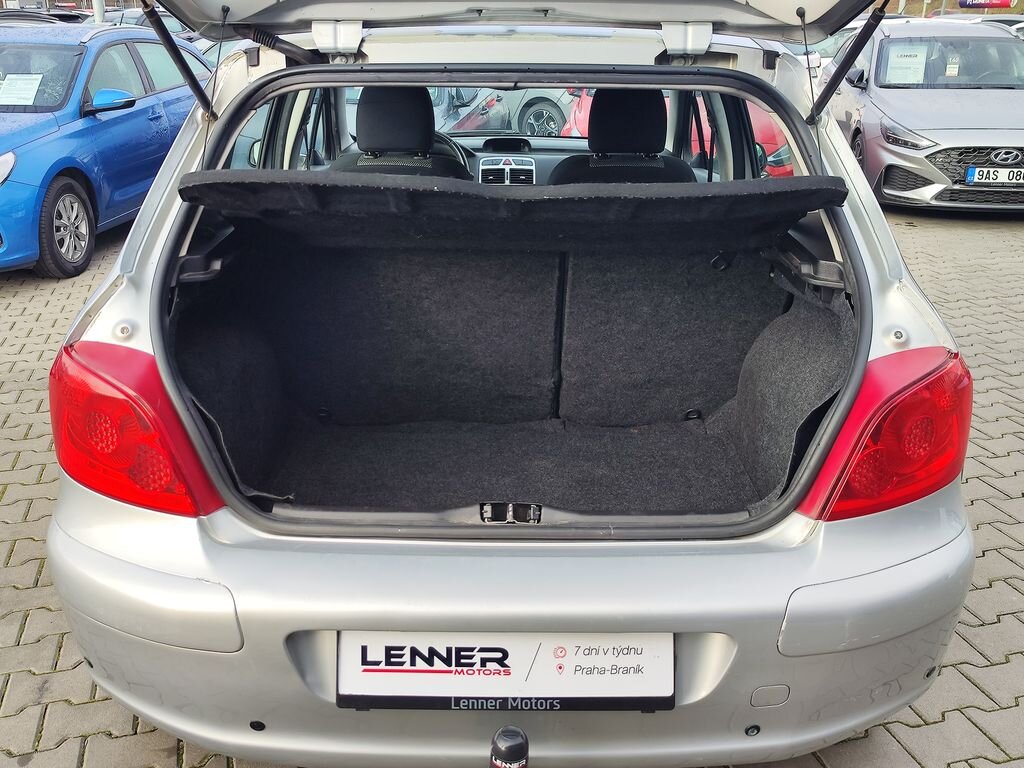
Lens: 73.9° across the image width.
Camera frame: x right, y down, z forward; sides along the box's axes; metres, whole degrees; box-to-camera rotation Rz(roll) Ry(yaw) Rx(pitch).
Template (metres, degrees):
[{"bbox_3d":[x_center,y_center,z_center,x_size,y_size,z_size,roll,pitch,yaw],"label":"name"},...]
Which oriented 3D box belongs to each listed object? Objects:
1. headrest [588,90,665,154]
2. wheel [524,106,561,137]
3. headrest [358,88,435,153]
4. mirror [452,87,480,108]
[{"bbox_3d":[0.366,-0.845,2.155,0.250,0.215,0.125,0,36,0],"label":"headrest"},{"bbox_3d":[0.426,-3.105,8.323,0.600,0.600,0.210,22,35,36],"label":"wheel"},{"bbox_3d":[-0.370,-0.845,2.155,0.250,0.215,0.125,0,36,0],"label":"headrest"},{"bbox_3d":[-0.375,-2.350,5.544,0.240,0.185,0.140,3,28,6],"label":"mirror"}]

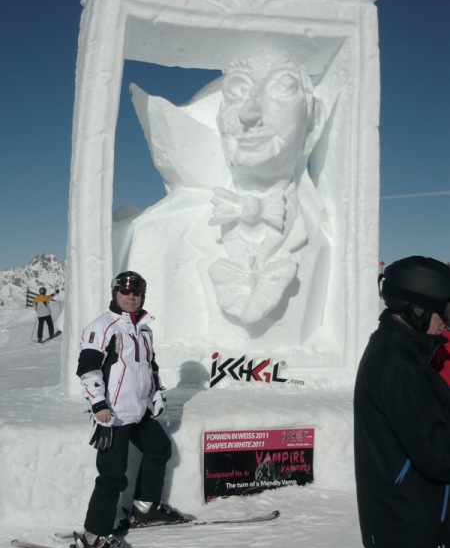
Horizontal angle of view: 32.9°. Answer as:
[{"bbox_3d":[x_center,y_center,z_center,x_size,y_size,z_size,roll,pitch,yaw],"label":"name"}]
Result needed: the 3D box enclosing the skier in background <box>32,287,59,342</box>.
[{"bbox_3d":[-5.630,1.290,24.000,0.800,1.730,0.500,0,-1,9],"label":"skier in background"}]

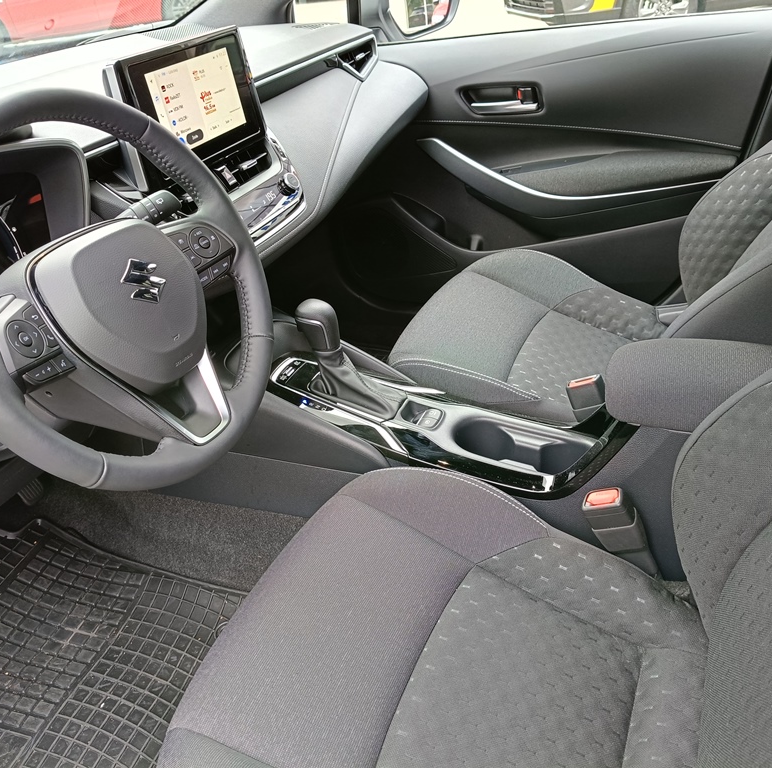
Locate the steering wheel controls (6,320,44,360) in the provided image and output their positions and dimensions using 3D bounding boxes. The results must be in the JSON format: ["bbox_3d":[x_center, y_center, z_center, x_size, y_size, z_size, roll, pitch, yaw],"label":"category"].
[{"bbox_3d":[-0.288,-0.035,0.611,0.009,0.031,0.029,-13,21,34],"label":"steering wheel controls"}]

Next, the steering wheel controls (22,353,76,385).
[{"bbox_3d":[-0.275,-0.011,0.624,0.013,0.017,0.043,-13,21,34],"label":"steering wheel controls"}]

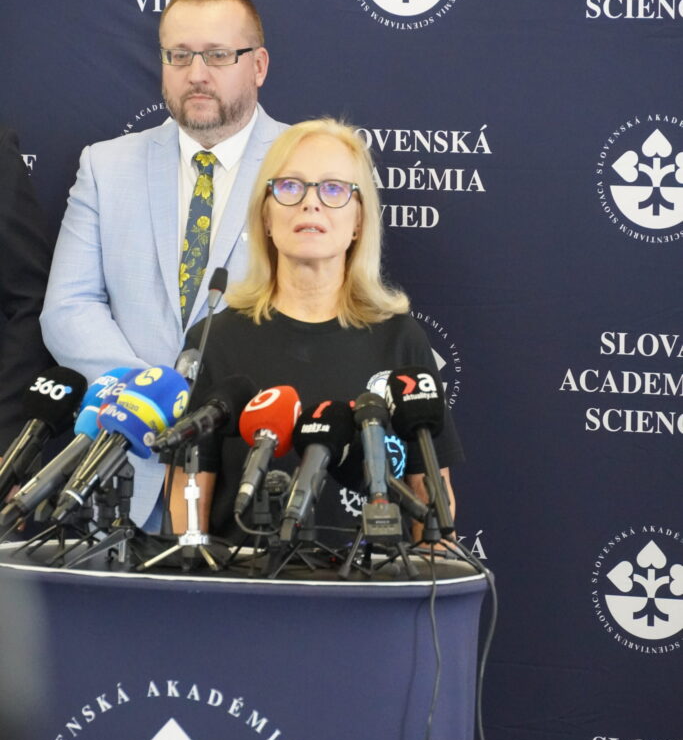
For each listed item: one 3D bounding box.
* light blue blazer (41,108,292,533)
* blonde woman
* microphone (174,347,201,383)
[{"bbox_3d":[-0.222,-0.044,6.920,0.520,0.770,0.340,1,4,14],"label":"light blue blazer"},{"bbox_3d":[-0.040,0.455,6.440,0.450,1.670,0.320,1,4,-1],"label":"blonde woman"},{"bbox_3d":[-0.225,0.025,6.200,0.052,0.160,0.052,4,-38,14],"label":"microphone"}]

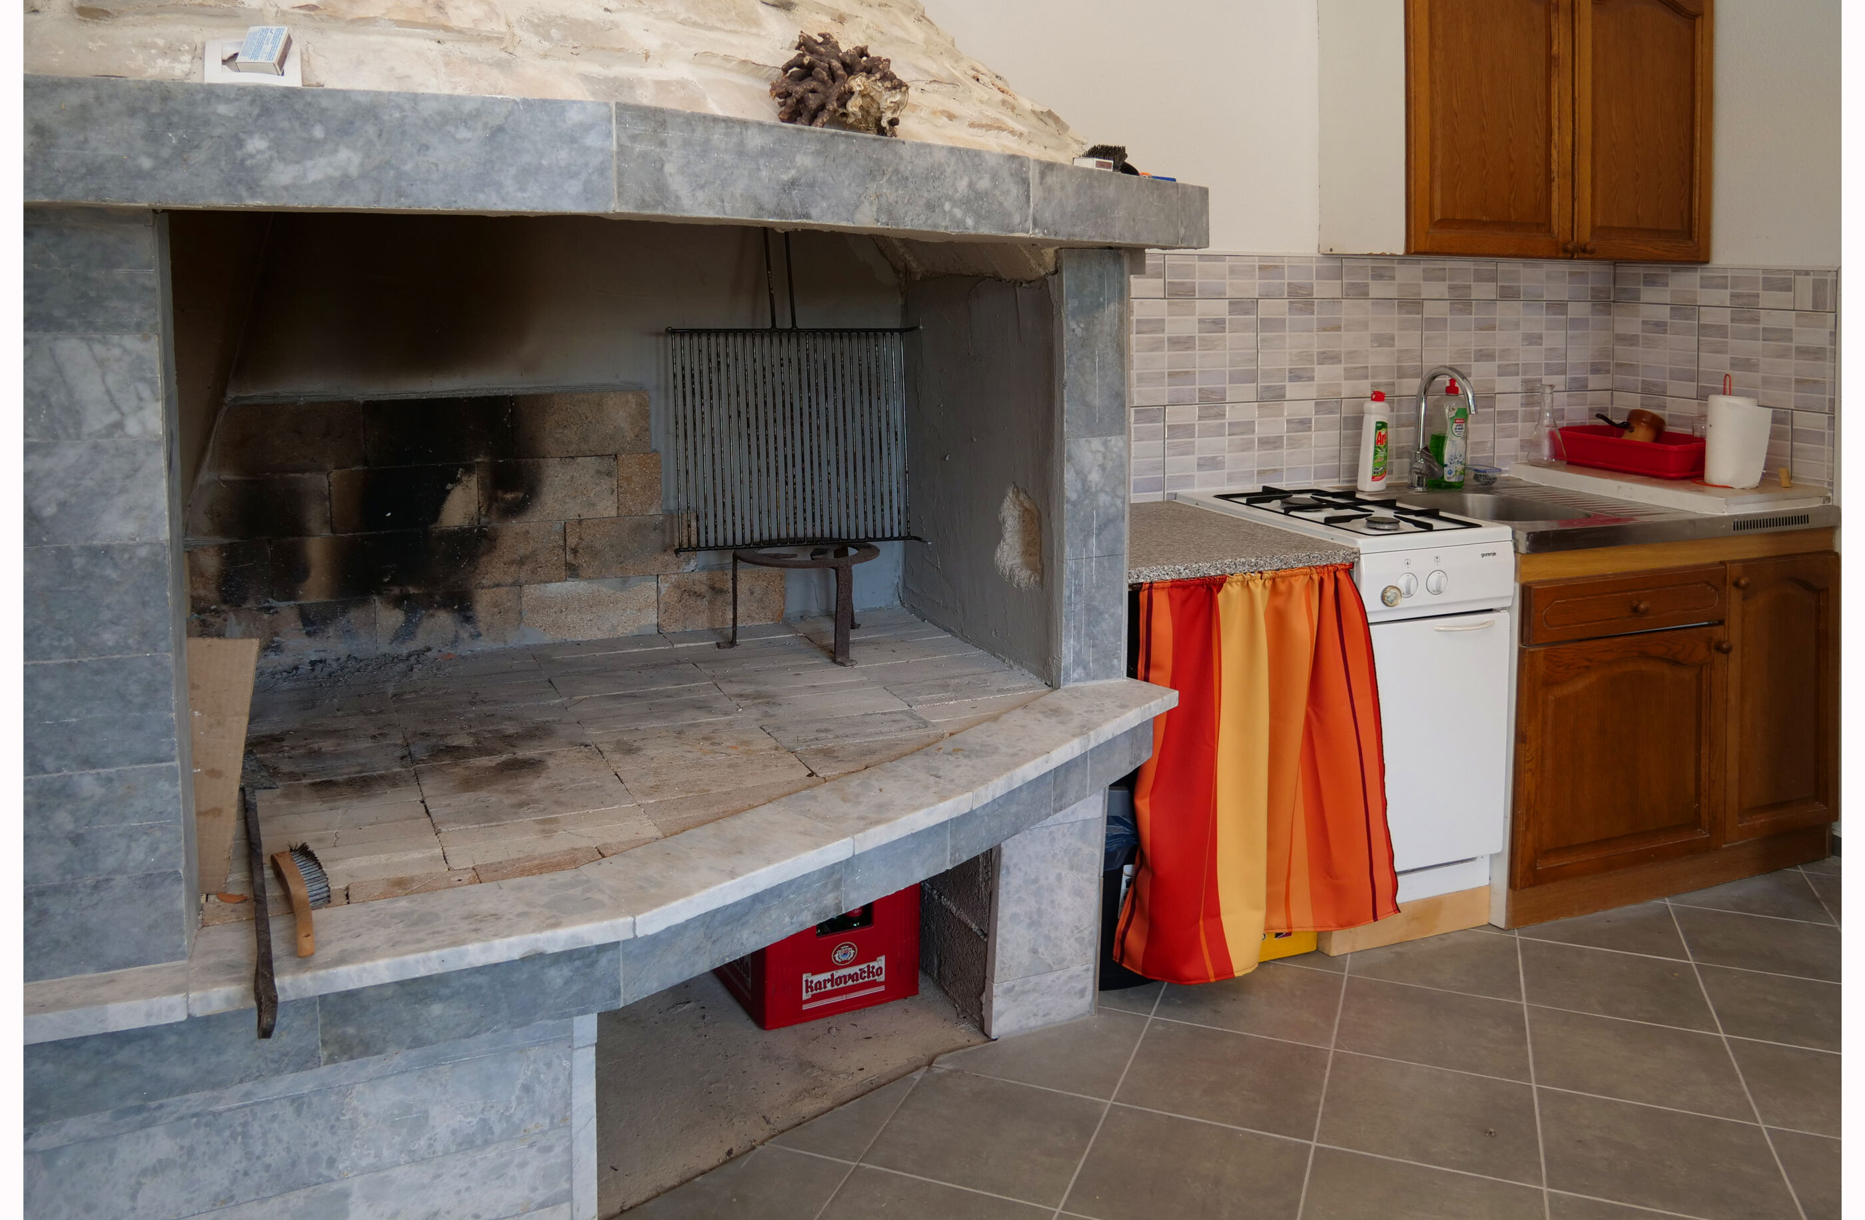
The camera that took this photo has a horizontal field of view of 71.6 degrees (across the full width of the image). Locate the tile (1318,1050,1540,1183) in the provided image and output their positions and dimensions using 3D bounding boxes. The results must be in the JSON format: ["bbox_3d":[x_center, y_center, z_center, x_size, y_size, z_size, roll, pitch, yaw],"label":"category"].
[{"bbox_3d":[0.804,0.815,2.087,0.322,0.010,0.322,3,10,22],"label":"tile"}]

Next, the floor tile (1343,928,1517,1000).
[{"bbox_3d":[1.087,0.751,2.780,0.332,0.010,0.332,4,9,22],"label":"floor tile"}]

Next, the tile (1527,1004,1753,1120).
[{"bbox_3d":[1.224,0.785,2.261,0.322,0.010,0.322,3,10,22],"label":"tile"}]

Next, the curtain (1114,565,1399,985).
[{"bbox_3d":[0.595,0.294,2.402,0.560,0.750,0.150,-4,10,-23],"label":"curtain"}]

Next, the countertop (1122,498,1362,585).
[{"bbox_3d":[0.470,-0.145,2.710,0.570,0.035,0.600,-4,9,-24],"label":"countertop"}]

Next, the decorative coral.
[{"bbox_3d":[-0.130,-0.735,1.810,0.180,0.150,0.150,-5,9,-30],"label":"decorative coral"}]

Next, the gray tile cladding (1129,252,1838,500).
[{"bbox_3d":[1.275,-0.531,2.973,1.520,0.570,0.600,-4,10,-23],"label":"gray tile cladding"}]

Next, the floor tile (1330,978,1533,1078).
[{"bbox_3d":[0.961,0.798,2.473,0.332,0.010,0.332,4,9,22],"label":"floor tile"}]

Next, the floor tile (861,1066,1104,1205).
[{"bbox_3d":[0.082,0.842,2.070,0.330,0.010,0.330,3,9,22],"label":"floor tile"}]

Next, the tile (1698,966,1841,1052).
[{"bbox_3d":[1.708,0.789,2.532,0.332,0.010,0.332,4,9,22],"label":"tile"}]

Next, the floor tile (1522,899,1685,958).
[{"bbox_3d":[1.466,0.692,2.850,0.322,0.010,0.322,3,10,22],"label":"floor tile"}]

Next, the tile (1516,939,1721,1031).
[{"bbox_3d":[1.397,0.770,2.656,0.332,0.010,0.332,4,9,22],"label":"tile"}]

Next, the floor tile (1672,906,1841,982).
[{"bbox_3d":[1.803,0.729,2.792,0.330,0.010,0.330,3,9,22],"label":"floor tile"}]

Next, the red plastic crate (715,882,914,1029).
[{"bbox_3d":[-0.247,0.581,2.525,0.310,0.285,0.390,-5,10,-25],"label":"red plastic crate"}]

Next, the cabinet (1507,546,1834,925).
[{"bbox_3d":[1.655,0.222,3.275,1.080,0.840,0.560,-4,9,-24],"label":"cabinet"}]

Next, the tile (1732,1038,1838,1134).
[{"bbox_3d":[1.556,0.819,2.186,0.330,0.010,0.330,3,9,22],"label":"tile"}]

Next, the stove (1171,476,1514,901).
[{"bbox_3d":[0.883,0.173,2.842,0.400,0.790,0.600,-4,10,-23],"label":"stove"}]

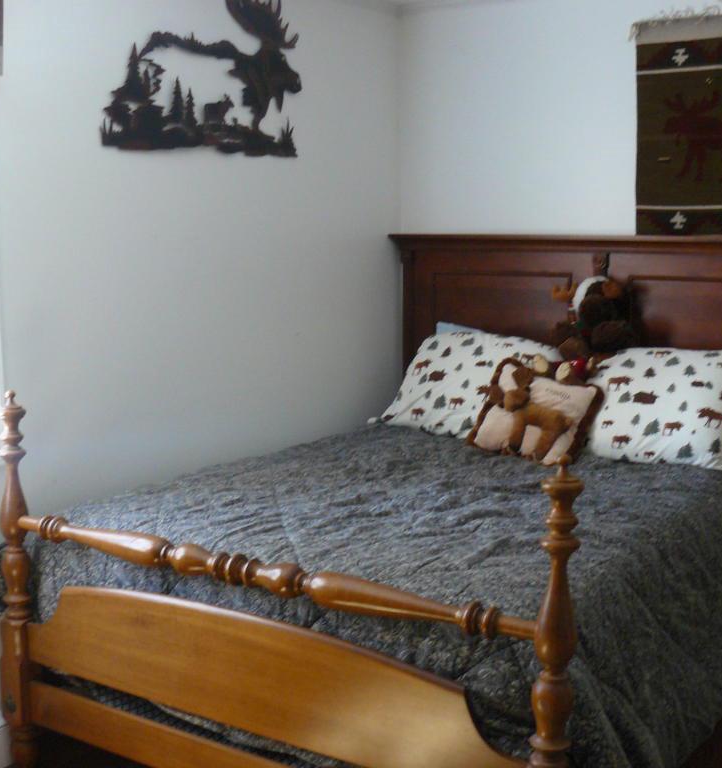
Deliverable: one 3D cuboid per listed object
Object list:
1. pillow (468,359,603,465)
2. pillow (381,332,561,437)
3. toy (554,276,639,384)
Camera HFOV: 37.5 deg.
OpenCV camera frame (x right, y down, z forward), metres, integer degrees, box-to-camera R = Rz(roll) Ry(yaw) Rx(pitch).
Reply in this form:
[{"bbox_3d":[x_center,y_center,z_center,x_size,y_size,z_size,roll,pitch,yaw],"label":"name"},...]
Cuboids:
[{"bbox_3d":[0.592,0.088,3.643,0.420,0.310,0.130,8,-24,42],"label":"pillow"},{"bbox_3d":[0.435,0.000,4.094,0.630,0.150,0.440,5,55,32],"label":"pillow"},{"bbox_3d":[0.827,-0.189,3.752,0.260,0.350,0.240,5,11,32],"label":"toy"}]

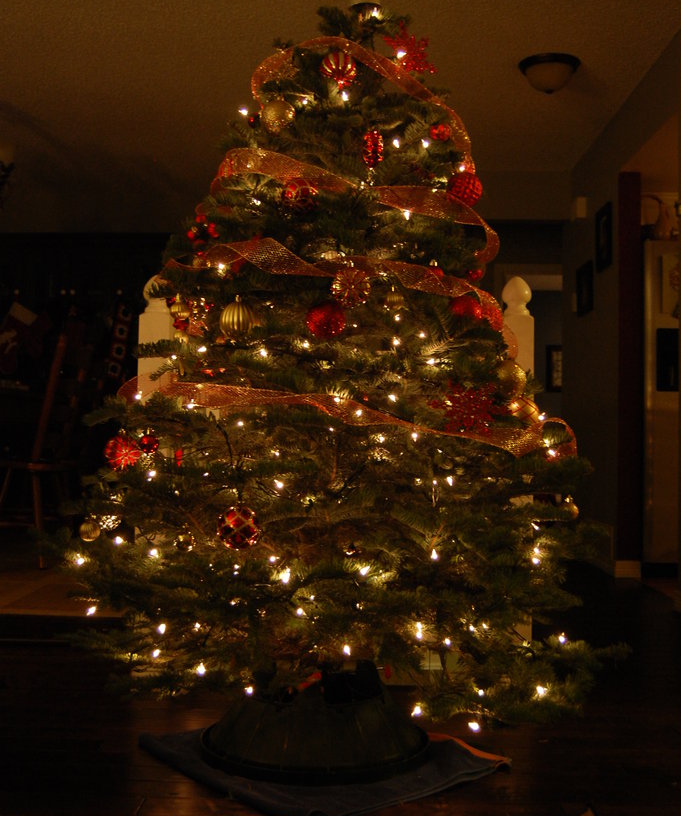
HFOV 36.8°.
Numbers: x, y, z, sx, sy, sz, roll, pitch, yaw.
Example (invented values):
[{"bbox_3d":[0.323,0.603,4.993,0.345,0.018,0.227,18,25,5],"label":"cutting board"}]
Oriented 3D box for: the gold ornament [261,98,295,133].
[{"bbox_3d":[-0.142,-0.659,2.300,0.077,0.079,0.077,1,-2,0],"label":"gold ornament"}]

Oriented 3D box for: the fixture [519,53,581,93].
[{"bbox_3d":[0.972,-1.534,4.758,0.285,0.138,0.285,1,-2,1],"label":"fixture"}]

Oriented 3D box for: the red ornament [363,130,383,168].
[{"bbox_3d":[0.068,-0.534,2.110,0.043,0.079,0.043,1,-2,1],"label":"red ornament"}]

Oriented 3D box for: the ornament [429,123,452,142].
[{"bbox_3d":[0.213,-0.587,2.180,0.045,0.044,0.045,1,-2,1],"label":"ornament"}]

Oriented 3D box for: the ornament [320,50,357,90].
[{"bbox_3d":[-0.004,-0.722,2.190,0.077,0.085,0.077,1,-2,1],"label":"ornament"}]

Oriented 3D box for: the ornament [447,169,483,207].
[{"bbox_3d":[0.268,-0.472,2.200,0.077,0.079,0.077,1,-2,1],"label":"ornament"}]

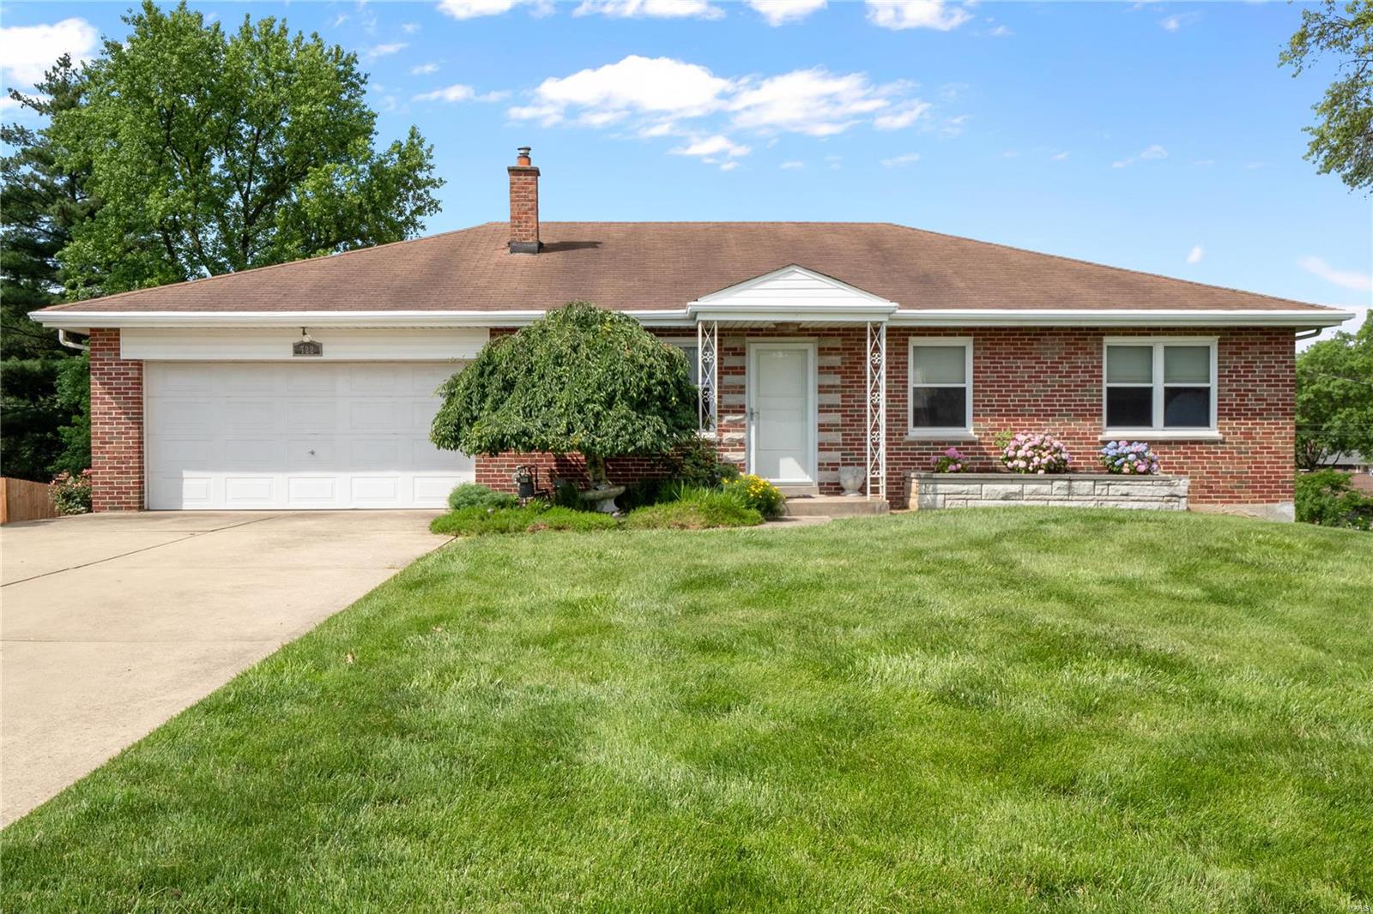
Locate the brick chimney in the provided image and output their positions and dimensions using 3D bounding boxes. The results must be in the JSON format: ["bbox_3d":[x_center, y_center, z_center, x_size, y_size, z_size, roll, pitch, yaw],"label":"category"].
[{"bbox_3d":[-2.706,-4.280,19.047,0.530,1.800,0.530,0,1,-2],"label":"brick chimney"}]

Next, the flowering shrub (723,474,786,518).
[{"bbox_3d":[0.903,0.515,15.047,0.800,0.600,0.720,0,1,-2],"label":"flowering shrub"}]

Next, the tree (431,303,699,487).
[{"bbox_3d":[-1.570,-0.750,14.682,3.300,2.500,3.000,0,1,-2],"label":"tree"}]

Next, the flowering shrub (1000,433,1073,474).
[{"bbox_3d":[5.000,-0.028,16.330,0.980,0.600,0.800,0,1,-2],"label":"flowering shrub"}]

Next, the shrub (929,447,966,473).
[{"bbox_3d":[3.719,0.071,16.284,0.510,0.420,0.470,0,1,-2],"label":"shrub"}]

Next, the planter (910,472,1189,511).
[{"bbox_3d":[5.158,0.494,16.345,3.850,0.530,0.720,0,1,-2],"label":"planter"}]

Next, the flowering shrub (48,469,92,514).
[{"bbox_3d":[-8.754,0.496,16.291,0.680,0.660,0.620,0,1,-2],"label":"flowering shrub"}]

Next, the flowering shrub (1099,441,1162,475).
[{"bbox_3d":[6.344,0.022,16.380,0.830,0.530,0.700,0,1,-2],"label":"flowering shrub"}]

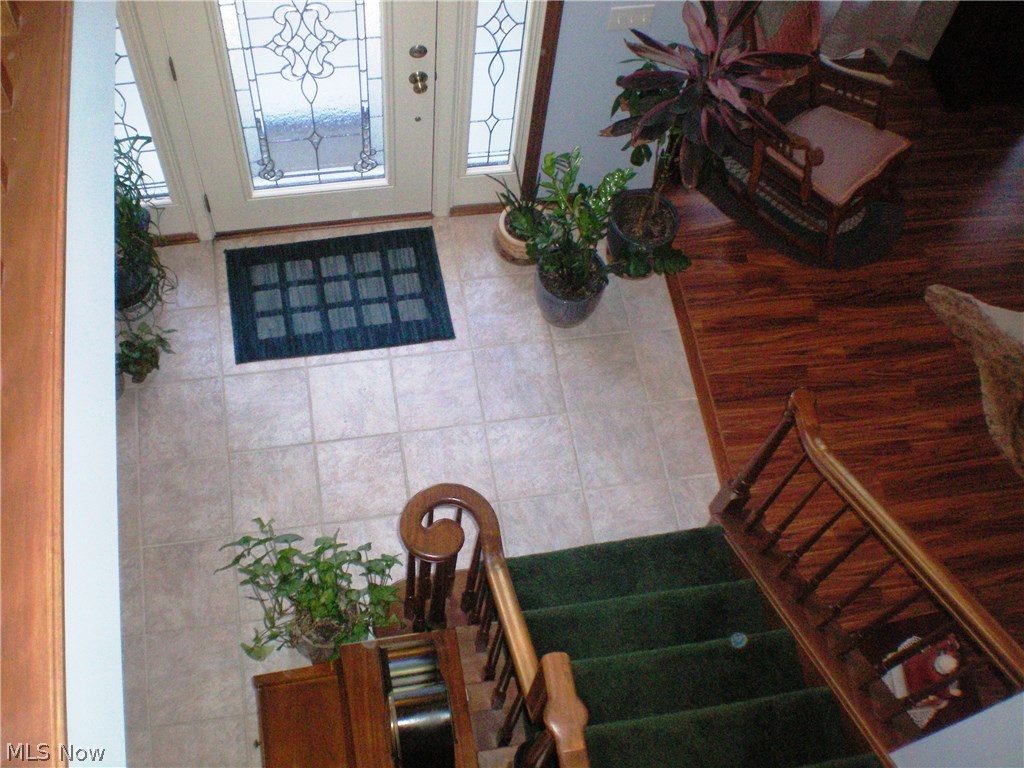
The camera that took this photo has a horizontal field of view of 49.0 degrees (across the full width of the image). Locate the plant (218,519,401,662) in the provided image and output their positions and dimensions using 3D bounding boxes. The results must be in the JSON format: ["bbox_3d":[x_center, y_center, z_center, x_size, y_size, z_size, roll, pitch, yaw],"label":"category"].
[{"bbox_3d":[-0.614,0.620,3.418,0.553,0.463,0.423,-7,63,-8],"label":"plant"}]

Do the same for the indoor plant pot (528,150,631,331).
[{"bbox_3d":[0.228,-0.537,4.259,0.392,0.775,0.402,-7,63,-8],"label":"indoor plant pot"}]

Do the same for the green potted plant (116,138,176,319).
[{"bbox_3d":[-1.443,-0.536,4.001,0.453,0.724,0.453,-7,63,-8],"label":"green potted plant"}]

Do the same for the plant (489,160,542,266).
[{"bbox_3d":[0.007,-0.696,4.494,0.262,0.473,0.272,-7,63,-8],"label":"plant"}]

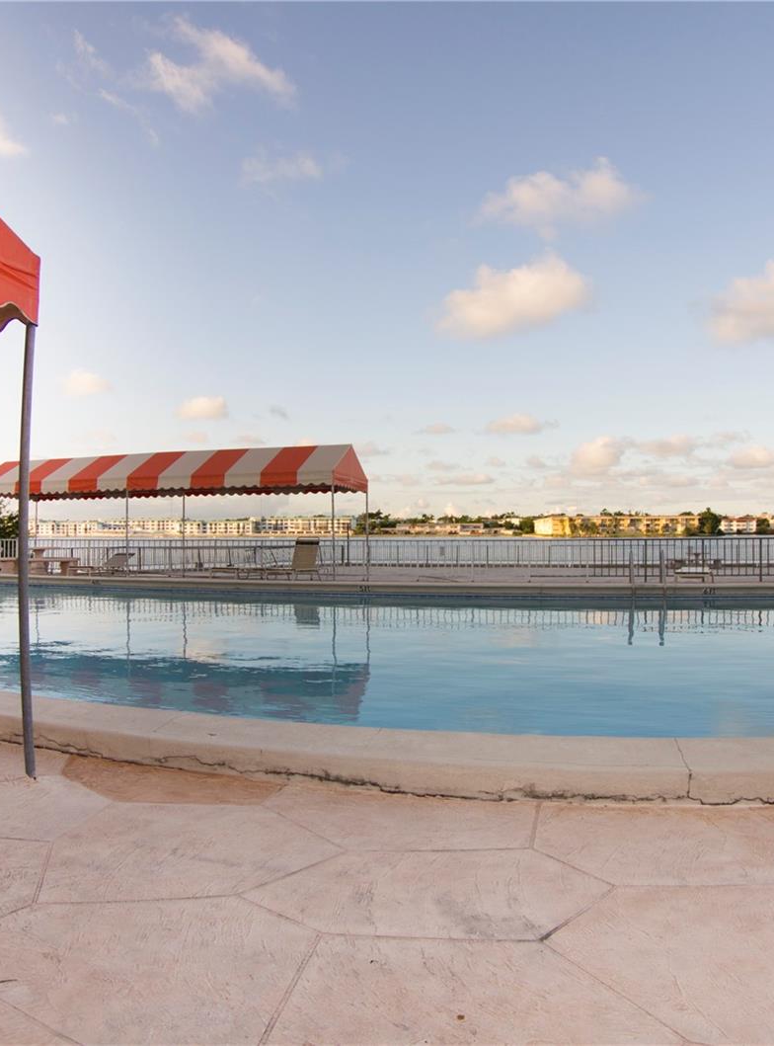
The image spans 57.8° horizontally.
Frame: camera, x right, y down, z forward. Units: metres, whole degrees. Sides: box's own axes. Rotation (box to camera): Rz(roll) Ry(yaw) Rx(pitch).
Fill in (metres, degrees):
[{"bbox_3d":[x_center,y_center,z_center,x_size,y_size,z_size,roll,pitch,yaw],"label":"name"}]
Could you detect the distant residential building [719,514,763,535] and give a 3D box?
[{"bbox_3d":[214.000,1.700,424.000,27.000,9.800,14.000,0,-1,9],"label":"distant residential building"}]

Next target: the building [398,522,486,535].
[{"bbox_3d":[31.700,3.900,405.000,51.000,7.000,15.000,0,-1,-3],"label":"building"}]

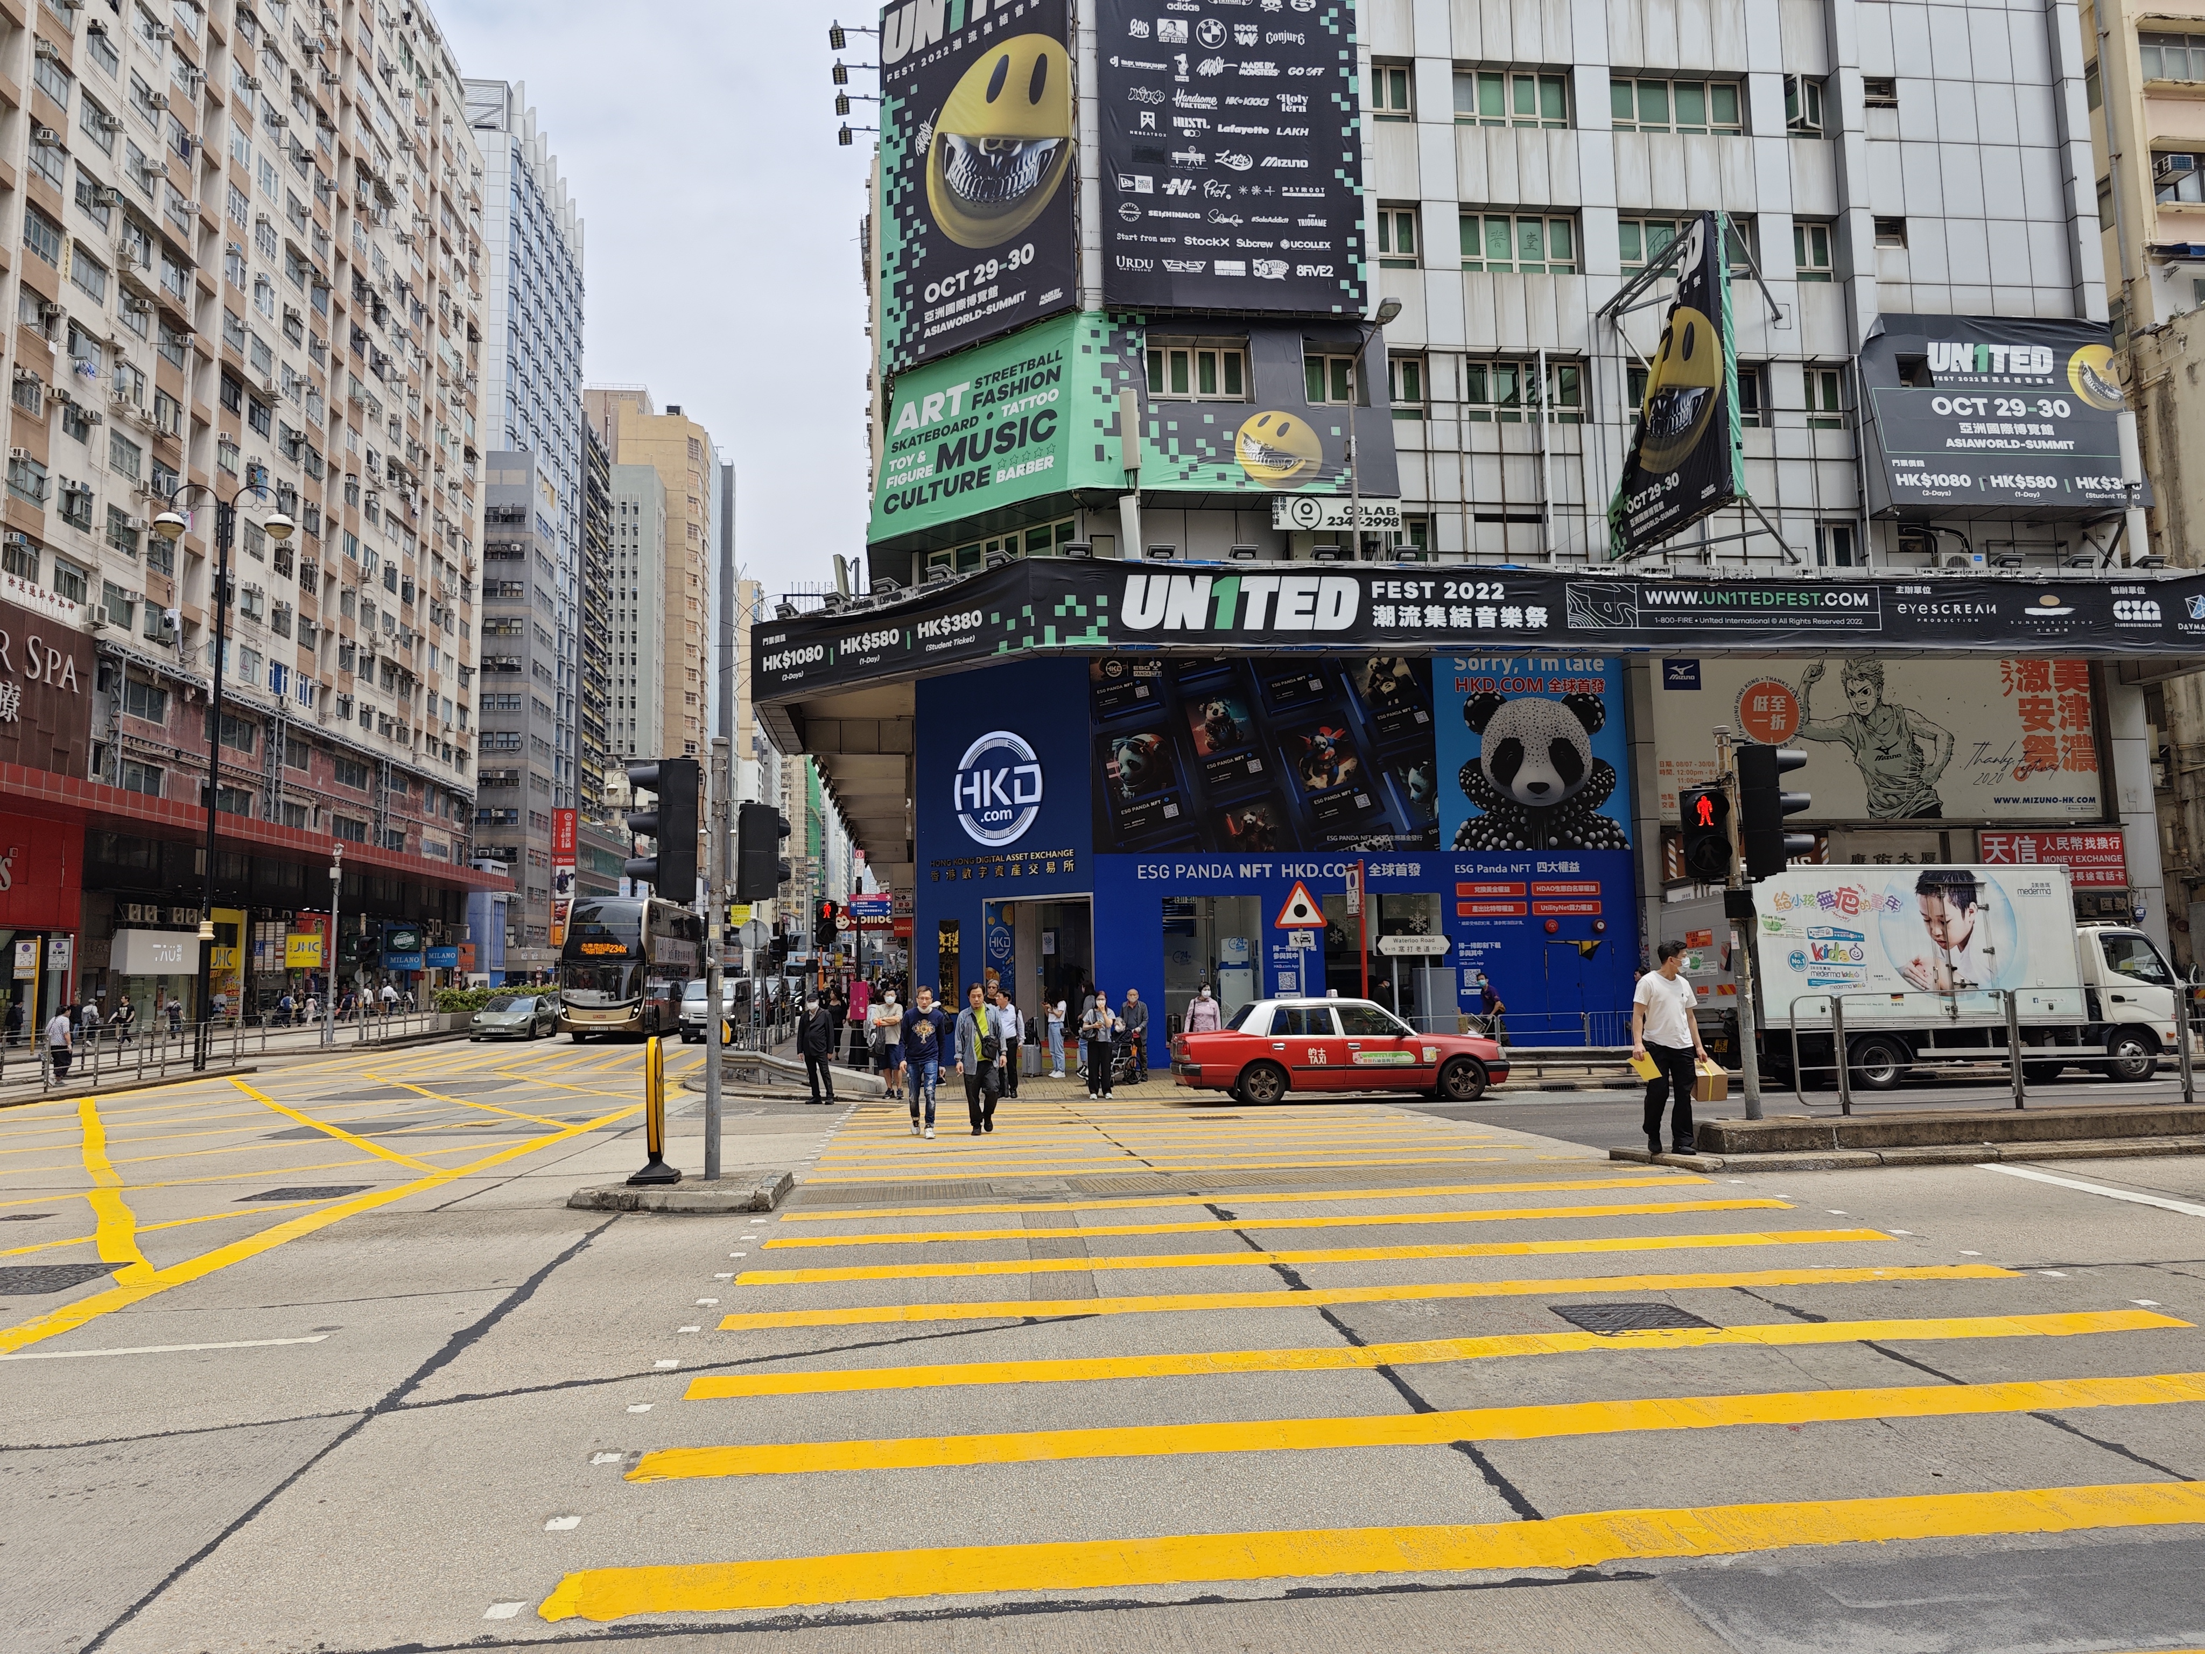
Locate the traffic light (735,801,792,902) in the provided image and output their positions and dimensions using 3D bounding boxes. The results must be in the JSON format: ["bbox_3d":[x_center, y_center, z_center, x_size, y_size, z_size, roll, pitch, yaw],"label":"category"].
[{"bbox_3d":[-2.705,0.197,11.649,0.350,0.778,0.310,-4,-7,28],"label":"traffic light"}]

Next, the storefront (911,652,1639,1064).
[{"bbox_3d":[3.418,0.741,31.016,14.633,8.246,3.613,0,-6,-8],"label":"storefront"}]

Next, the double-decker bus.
[{"bbox_3d":[-15.816,5.002,50.152,2.550,4.400,12.000,0,-6,-7],"label":"double-decker bus"}]

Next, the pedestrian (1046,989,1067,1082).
[{"bbox_3d":[-0.845,3.706,26.250,0.380,1.538,0.420,1,-7,-22],"label":"pedestrian"}]

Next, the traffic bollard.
[{"bbox_3d":[-3.490,2.204,11.439,0.370,1.107,0.310,-1,-6,2],"label":"traffic bollard"}]

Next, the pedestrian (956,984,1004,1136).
[{"bbox_3d":[-1.441,2.677,17.038,0.550,1.710,0.420,-1,-6,-3],"label":"pedestrian"}]

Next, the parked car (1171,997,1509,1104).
[{"bbox_3d":[3.347,3.123,21.070,4.690,1.530,1.700,-1,-6,-5],"label":"parked car"}]

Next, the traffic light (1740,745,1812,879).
[{"bbox_3d":[5.935,-0.137,12.926,0.500,1.120,0.370,-1,-6,-1],"label":"traffic light"}]

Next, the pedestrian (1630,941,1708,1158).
[{"bbox_3d":[4.569,1.776,11.820,0.520,1.698,0.360,0,-6,-12],"label":"pedestrian"}]

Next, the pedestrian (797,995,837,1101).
[{"bbox_3d":[-4.282,3.320,22.015,0.540,1.594,0.360,-3,-6,14],"label":"pedestrian"}]

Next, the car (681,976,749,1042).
[{"bbox_3d":[-12.177,5.812,46.642,1.700,1.980,4.695,0,-6,-6],"label":"car"}]

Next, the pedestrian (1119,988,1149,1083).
[{"bbox_3d":[0.517,3.475,24.545,0.520,1.544,0.420,-3,-6,14],"label":"pedestrian"}]

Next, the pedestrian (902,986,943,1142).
[{"bbox_3d":[-2.092,2.679,16.905,0.500,1.702,0.380,-1,-6,-5],"label":"pedestrian"}]

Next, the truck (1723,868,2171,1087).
[{"bbox_3d":[12.324,2.219,21.852,6.560,3.100,2.150,0,-6,-6],"label":"truck"}]

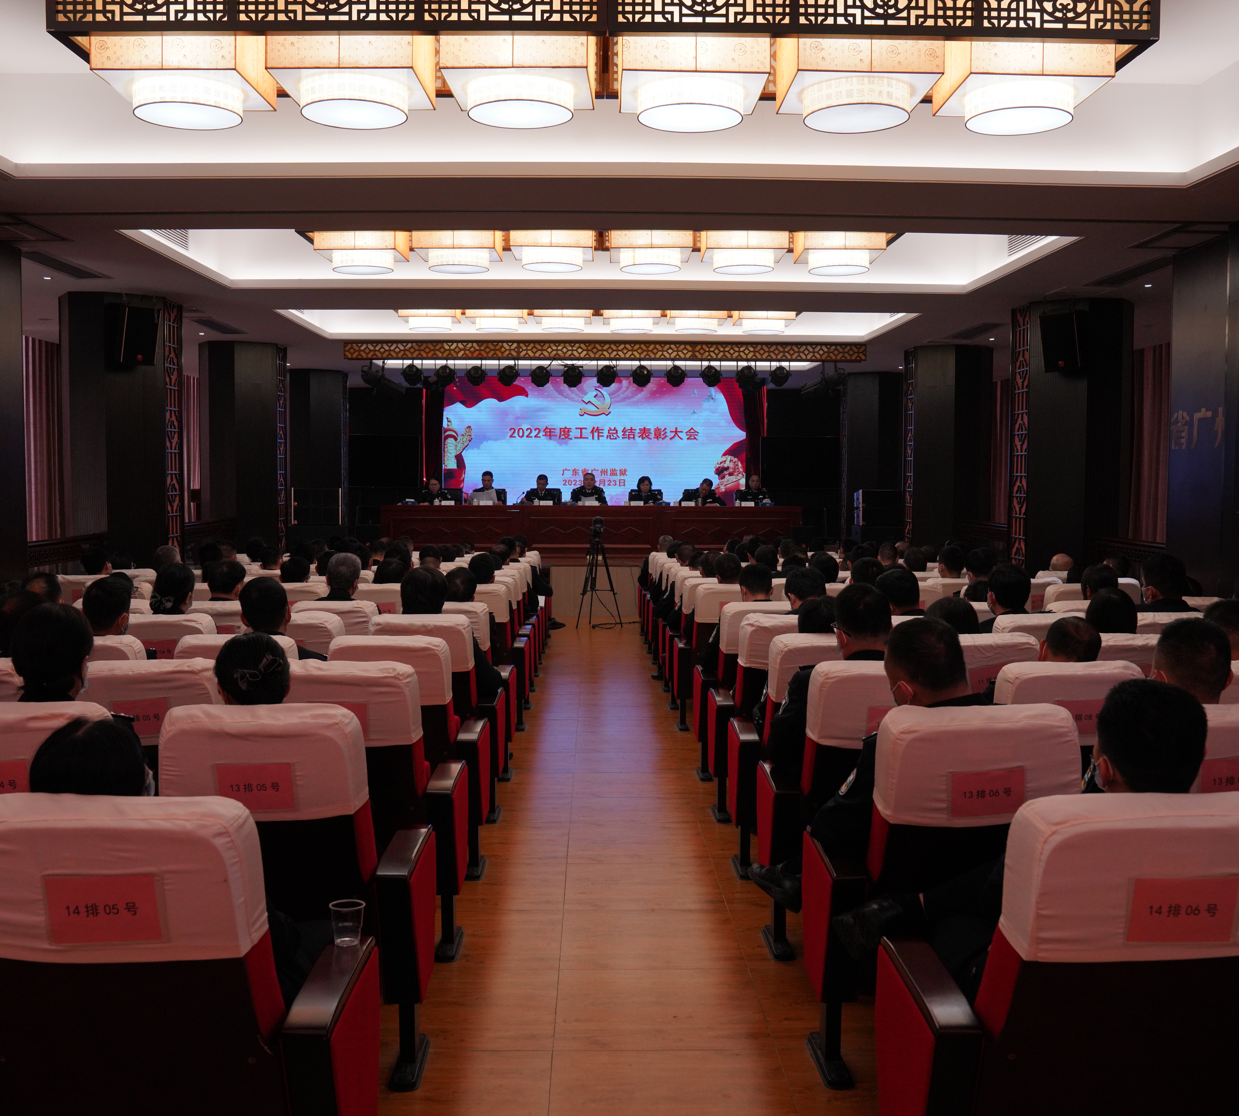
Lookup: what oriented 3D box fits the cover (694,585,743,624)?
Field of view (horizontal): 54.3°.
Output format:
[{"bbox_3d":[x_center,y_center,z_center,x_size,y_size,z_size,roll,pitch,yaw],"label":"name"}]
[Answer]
[{"bbox_3d":[0.756,0.306,8.120,0.465,0.255,0.185,0,4,-1],"label":"cover"}]

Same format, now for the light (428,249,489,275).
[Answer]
[{"bbox_3d":[-1.362,-2.517,10.296,0.523,0.127,0.523,0,4,-1],"label":"light"}]

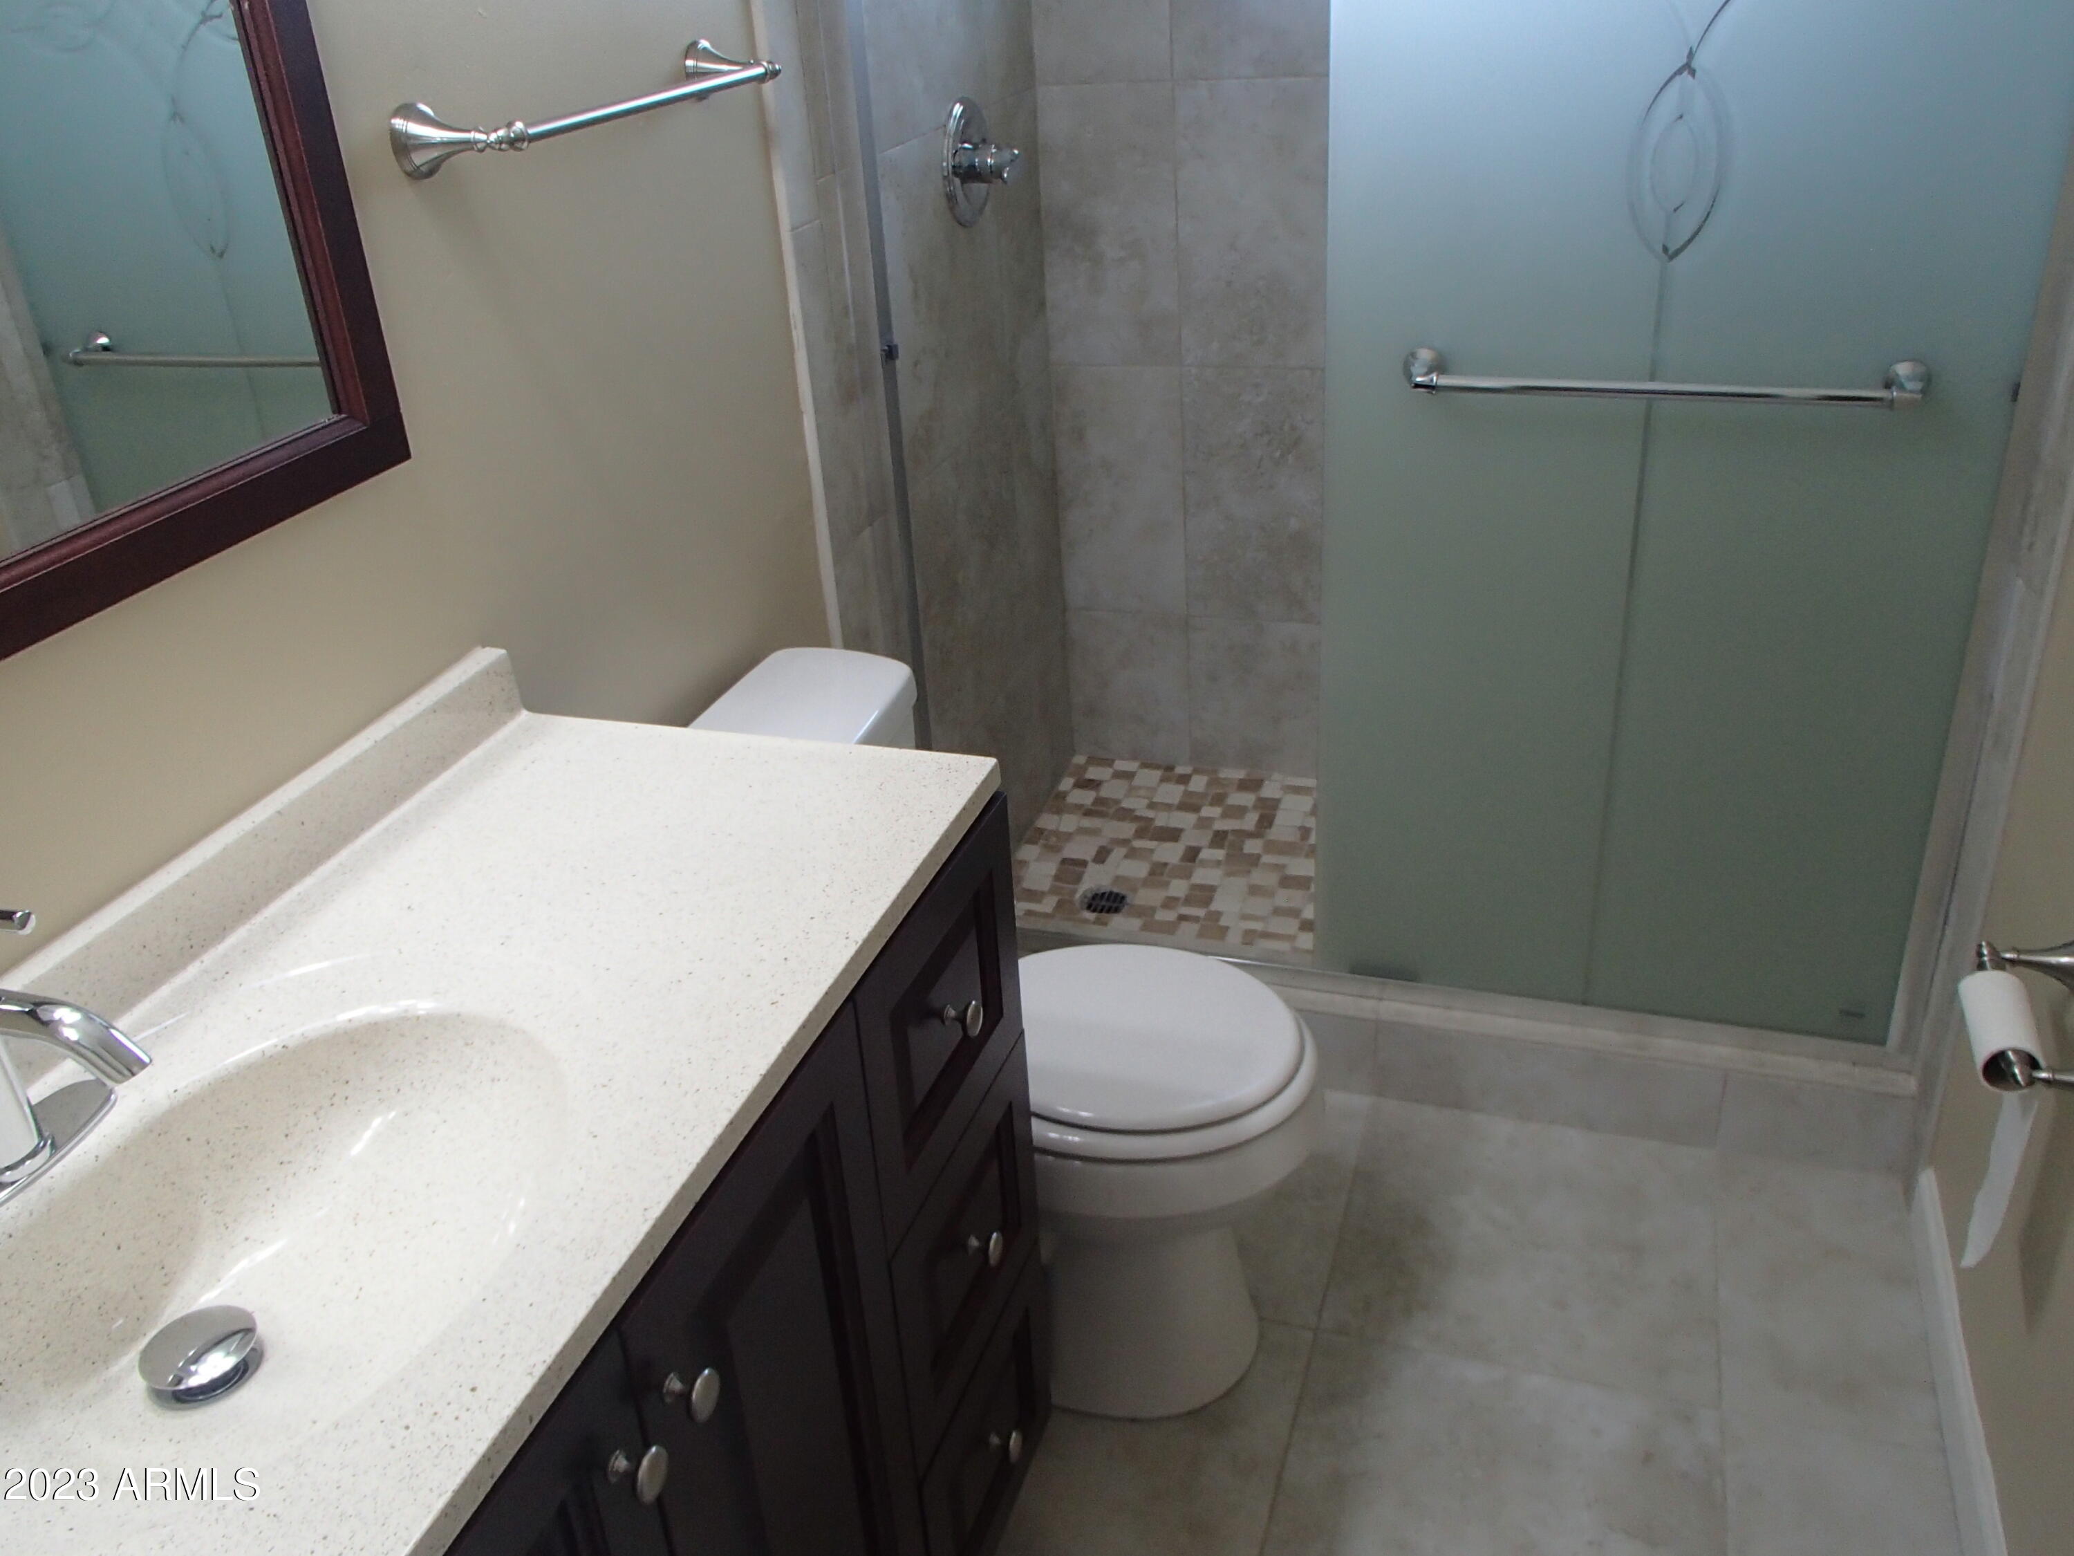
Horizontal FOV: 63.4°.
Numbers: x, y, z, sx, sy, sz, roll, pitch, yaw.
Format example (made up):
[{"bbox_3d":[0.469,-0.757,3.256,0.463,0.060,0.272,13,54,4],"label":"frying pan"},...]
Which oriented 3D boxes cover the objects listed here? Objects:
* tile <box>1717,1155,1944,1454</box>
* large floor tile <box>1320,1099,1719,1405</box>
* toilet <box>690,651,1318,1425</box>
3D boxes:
[{"bbox_3d":[0.938,0.609,2.005,0.234,0.010,0.442,6,30,18],"label":"tile"},{"bbox_3d":[0.614,0.577,2.111,0.450,0.010,0.442,6,30,18],"label":"large floor tile"},{"bbox_3d":[-0.029,0.310,1.906,0.708,0.740,0.474,6,30,18],"label":"toilet"}]

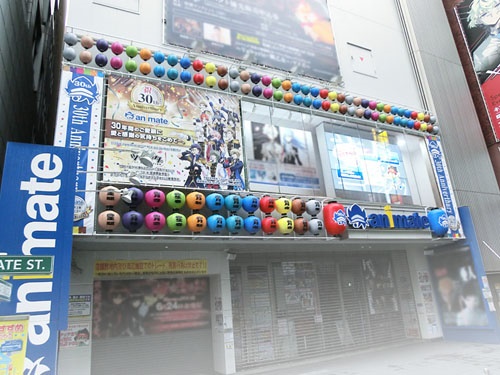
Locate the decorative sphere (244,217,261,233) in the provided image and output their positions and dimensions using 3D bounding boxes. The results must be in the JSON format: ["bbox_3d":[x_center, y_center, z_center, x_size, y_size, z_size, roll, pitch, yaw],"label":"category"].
[{"bbox_3d":[0.067,0.924,8.846,0.425,0.450,0.425,-4,-18,-1],"label":"decorative sphere"}]

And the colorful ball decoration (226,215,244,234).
[{"bbox_3d":[-0.316,0.767,7.666,0.370,0.380,0.370,-4,-17,-1],"label":"colorful ball decoration"}]

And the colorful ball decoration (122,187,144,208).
[{"bbox_3d":[-2.492,0.229,7.762,0.425,0.450,0.425,5,-20,-26],"label":"colorful ball decoration"}]

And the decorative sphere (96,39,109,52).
[{"bbox_3d":[-3.086,-2.971,7.554,0.255,0.260,0.255,4,-19,-26],"label":"decorative sphere"}]

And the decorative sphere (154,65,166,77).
[{"bbox_3d":[-2.139,-2.745,8.585,0.258,0.281,0.258,4,-19,-25],"label":"decorative sphere"}]

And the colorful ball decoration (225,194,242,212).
[{"bbox_3d":[-0.385,0.382,8.379,0.404,0.448,0.404,-4,-17,-1],"label":"colorful ball decoration"}]

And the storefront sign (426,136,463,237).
[{"bbox_3d":[6.149,-0.061,11.405,0.753,3.345,0.060,4,-19,-26],"label":"storefront sign"}]

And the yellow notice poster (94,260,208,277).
[{"bbox_3d":[-2.150,1.819,8.175,2.522,0.330,0.040,4,-19,-25],"label":"yellow notice poster"}]

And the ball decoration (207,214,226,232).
[{"bbox_3d":[-0.781,0.856,8.426,0.425,0.450,0.425,5,-20,-26],"label":"ball decoration"}]

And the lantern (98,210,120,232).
[{"bbox_3d":[-2.869,0.689,7.393,0.425,0.450,0.425,5,-20,-26],"label":"lantern"}]

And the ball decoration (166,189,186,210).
[{"bbox_3d":[-1.660,0.303,8.171,0.425,0.450,0.425,5,-20,-26],"label":"ball decoration"}]

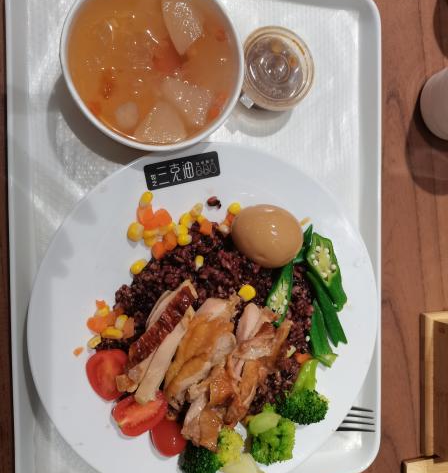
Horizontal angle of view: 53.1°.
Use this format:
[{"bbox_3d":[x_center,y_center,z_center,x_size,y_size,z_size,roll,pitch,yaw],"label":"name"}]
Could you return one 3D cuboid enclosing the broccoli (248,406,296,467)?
[{"bbox_3d":[0.038,0.159,0.361,0.035,0.030,0.042,0,92,-15],"label":"broccoli"}]

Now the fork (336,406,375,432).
[{"bbox_3d":[0.046,0.152,0.382,0.185,0.018,0.025,10,89,-15],"label":"fork"}]

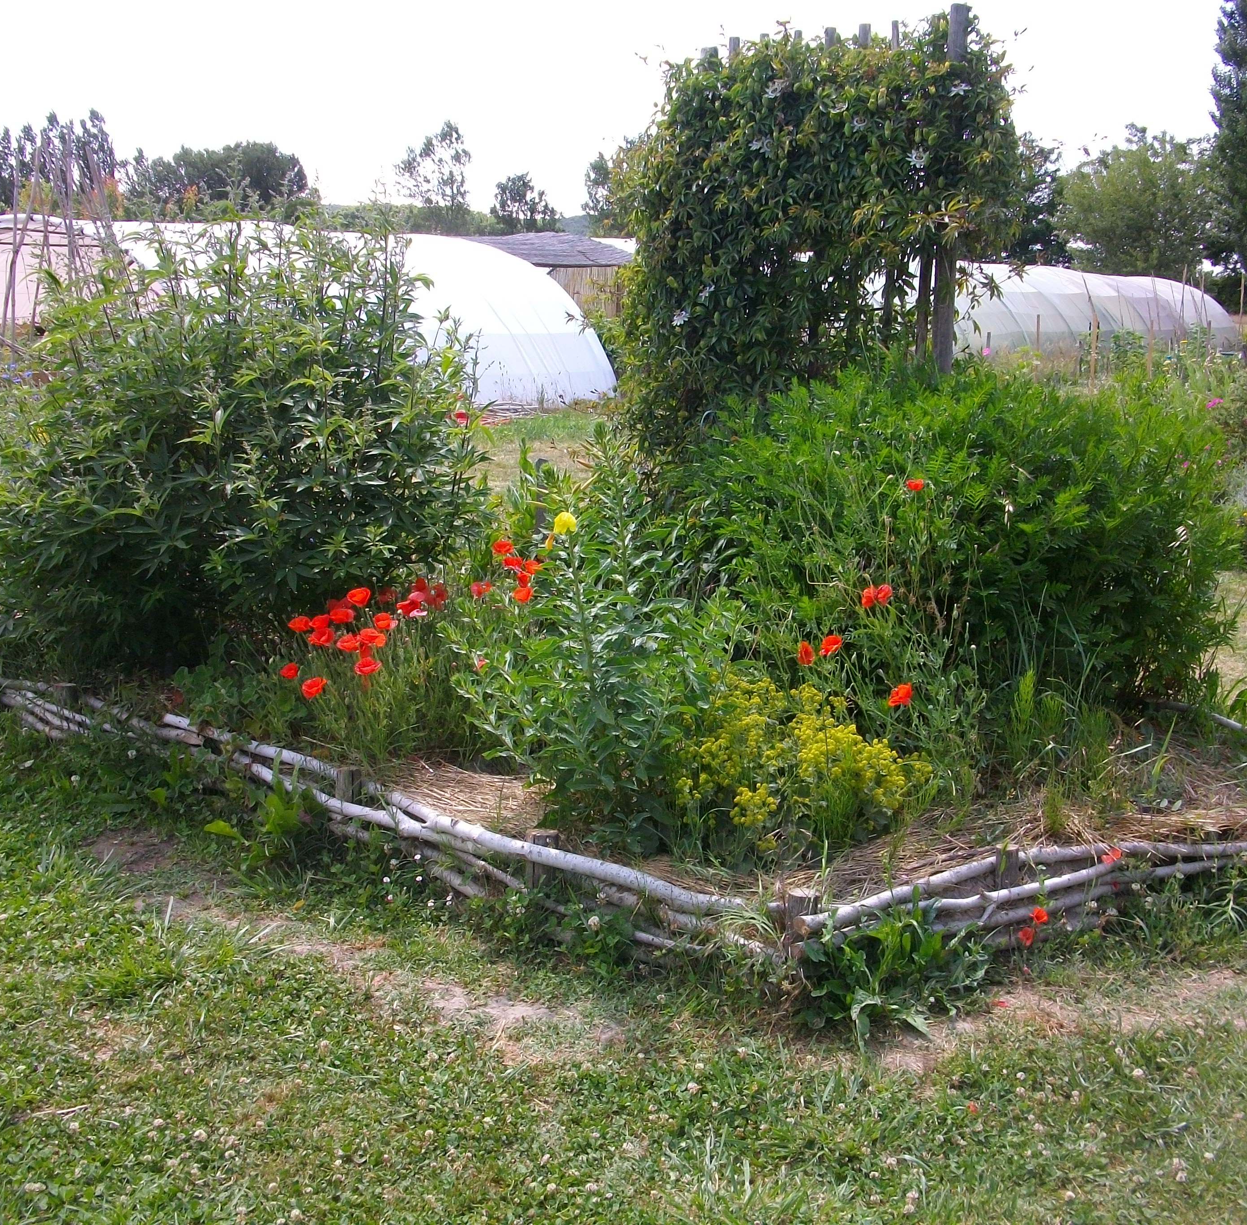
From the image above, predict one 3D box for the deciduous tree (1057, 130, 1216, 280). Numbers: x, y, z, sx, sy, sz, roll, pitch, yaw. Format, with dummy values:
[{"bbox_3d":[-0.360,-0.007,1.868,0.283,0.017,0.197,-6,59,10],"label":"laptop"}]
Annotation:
[{"bbox_3d":[21.309,-15.579,63.142,6.800,9.300,6.600,0,11,0],"label":"deciduous tree"}]

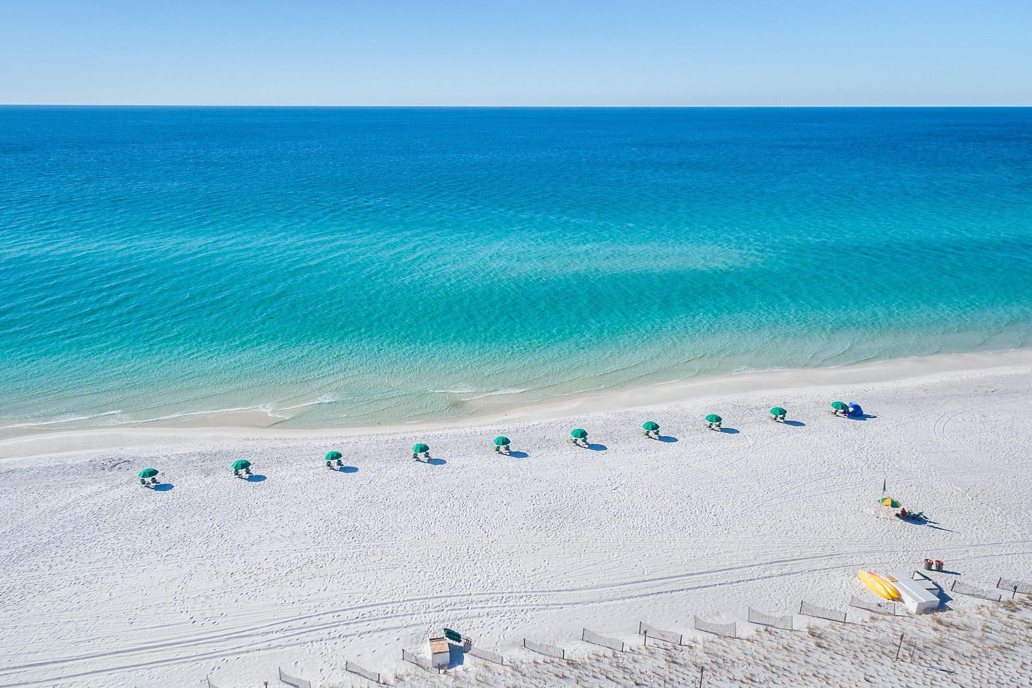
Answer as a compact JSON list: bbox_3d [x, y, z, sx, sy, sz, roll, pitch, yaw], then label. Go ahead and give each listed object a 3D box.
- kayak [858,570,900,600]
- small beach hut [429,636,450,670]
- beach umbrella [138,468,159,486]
[{"bbox_3d":[30.531,20.329,48.246,0.850,0.720,3.250,-9,24,-20],"label":"kayak"},{"bbox_3d":[-5.529,22.551,41.870,1.200,1.450,1.150,-4,23,-11],"label":"small beach hut"},{"bbox_3d":[-40.169,14.618,62.974,1.950,2.100,1.950,0,23,0],"label":"beach umbrella"}]

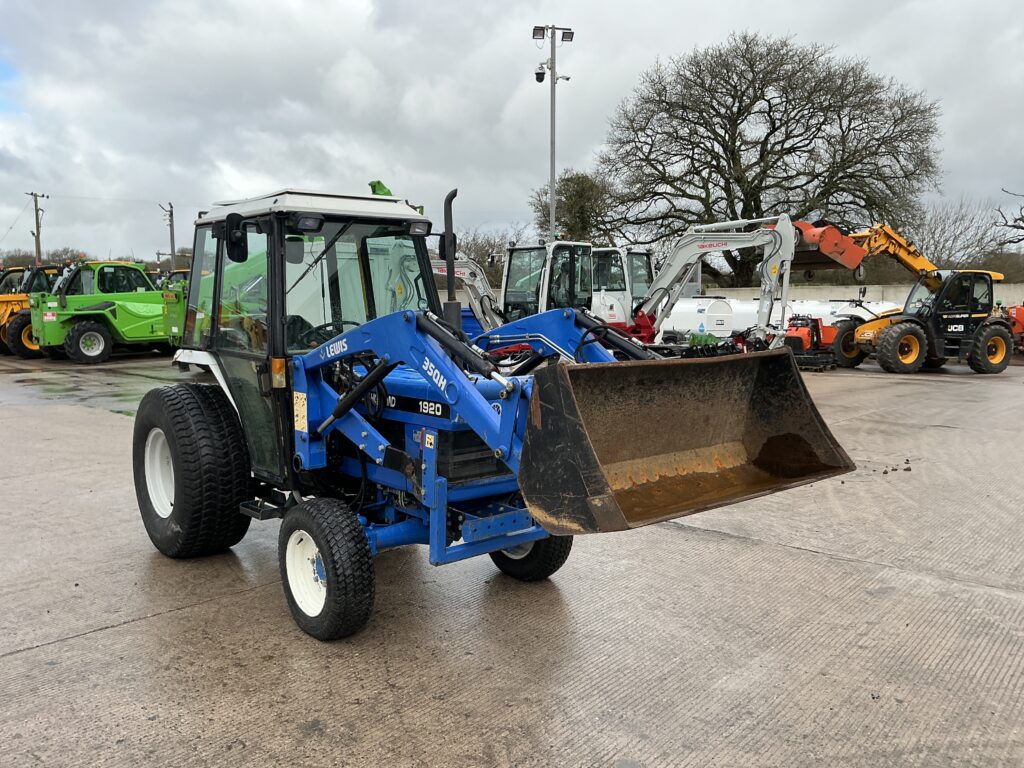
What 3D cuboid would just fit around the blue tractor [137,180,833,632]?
[{"bbox_3d":[-0.533,0.041,4.334,1.680,2.170,4.190,-5,8,-40],"label":"blue tractor"}]

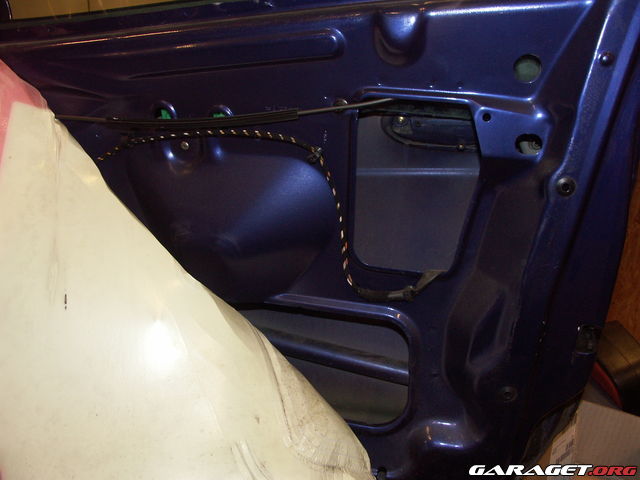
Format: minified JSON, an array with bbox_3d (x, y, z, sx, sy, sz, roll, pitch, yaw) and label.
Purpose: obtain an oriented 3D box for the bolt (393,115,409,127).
[{"bbox_3d":[0.122,-0.181,0.783,0.021,0.019,0.012,3,11,13],"label":"bolt"}]

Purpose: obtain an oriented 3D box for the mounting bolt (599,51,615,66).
[{"bbox_3d":[0.346,-0.218,0.624,0.018,0.018,0.010,3,11,13],"label":"mounting bolt"}]

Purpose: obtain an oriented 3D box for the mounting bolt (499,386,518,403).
[{"bbox_3d":[0.266,0.217,0.727,0.024,0.023,0.010,3,11,13],"label":"mounting bolt"}]

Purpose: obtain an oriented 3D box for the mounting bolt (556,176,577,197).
[{"bbox_3d":[0.314,-0.068,0.660,0.025,0.025,0.010,3,11,13],"label":"mounting bolt"}]

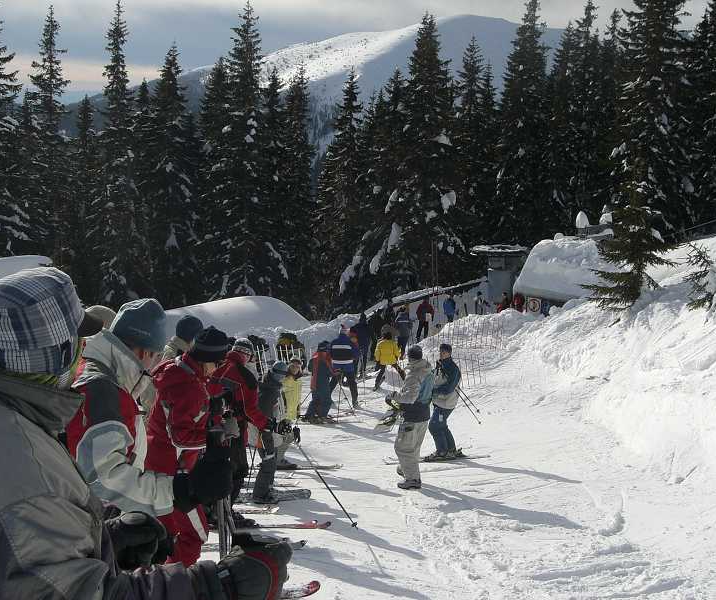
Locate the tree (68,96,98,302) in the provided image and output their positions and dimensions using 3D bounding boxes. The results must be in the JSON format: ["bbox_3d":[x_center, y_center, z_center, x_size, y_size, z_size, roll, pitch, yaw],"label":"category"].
[{"bbox_3d":[-15.630,-5.390,50.000,2.400,12.390,2.400,0,0,0],"label":"tree"}]

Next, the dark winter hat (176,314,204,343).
[{"bbox_3d":[-1.259,0.222,6.600,0.220,0.200,0.200,6,-4,-37],"label":"dark winter hat"}]

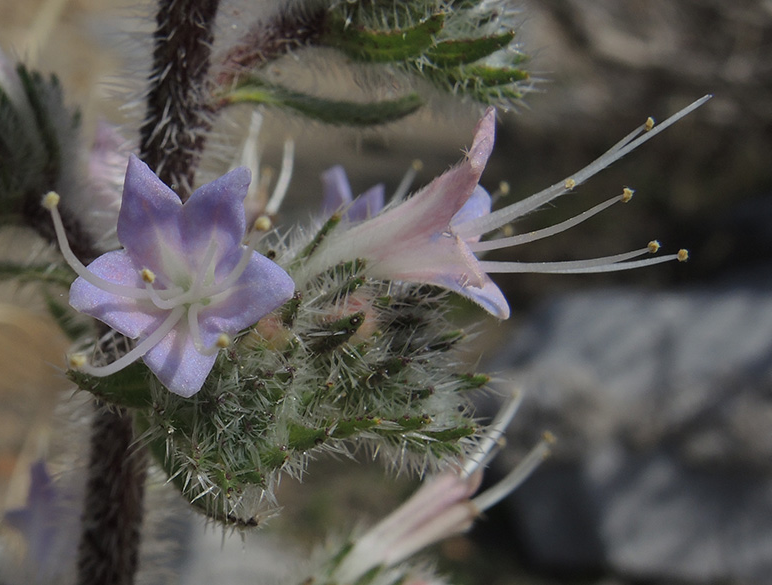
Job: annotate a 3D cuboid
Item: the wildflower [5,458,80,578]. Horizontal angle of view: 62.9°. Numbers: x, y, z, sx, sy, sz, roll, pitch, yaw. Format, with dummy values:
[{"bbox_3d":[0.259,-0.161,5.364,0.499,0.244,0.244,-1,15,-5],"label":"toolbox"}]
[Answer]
[{"bbox_3d":[-0.052,0.034,0.095,0.011,0.018,0.012,3,10,18],"label":"wildflower"}]

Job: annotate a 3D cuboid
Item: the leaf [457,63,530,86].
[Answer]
[{"bbox_3d":[0.011,-0.023,0.067,0.008,0.003,0.003,0,10,0],"label":"leaf"}]

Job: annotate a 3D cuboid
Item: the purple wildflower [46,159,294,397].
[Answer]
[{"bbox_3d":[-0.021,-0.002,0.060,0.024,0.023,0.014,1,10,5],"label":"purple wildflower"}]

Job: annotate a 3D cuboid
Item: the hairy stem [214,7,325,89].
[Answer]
[{"bbox_3d":[-0.013,-0.027,0.070,0.013,0.005,0.005,-30,0,0],"label":"hairy stem"}]

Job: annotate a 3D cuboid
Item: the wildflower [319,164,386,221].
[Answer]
[{"bbox_3d":[-0.004,-0.012,0.080,0.009,0.009,0.008,-2,10,-13],"label":"wildflower"}]

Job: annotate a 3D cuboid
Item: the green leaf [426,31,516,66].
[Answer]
[{"bbox_3d":[0.009,-0.026,0.066,0.009,0.004,0.004,0,10,0],"label":"green leaf"}]

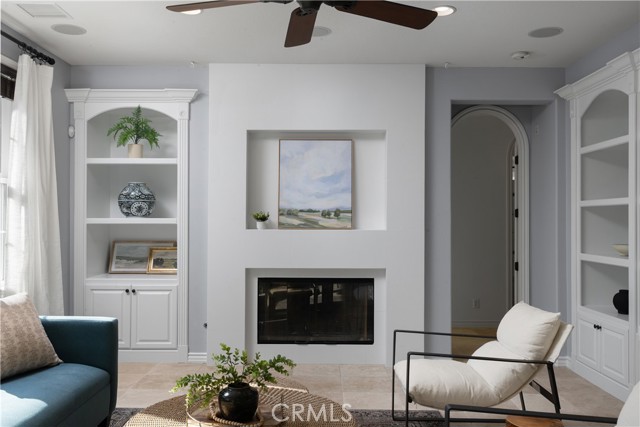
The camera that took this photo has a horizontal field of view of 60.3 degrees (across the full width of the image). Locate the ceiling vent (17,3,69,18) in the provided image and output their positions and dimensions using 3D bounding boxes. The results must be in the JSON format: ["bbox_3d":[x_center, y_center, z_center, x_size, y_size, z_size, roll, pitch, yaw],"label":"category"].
[{"bbox_3d":[-1.955,-1.427,3.887,0.280,0.030,0.280,0,0,-1],"label":"ceiling vent"}]

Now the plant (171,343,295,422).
[{"bbox_3d":[-0.432,0.832,2.720,0.600,0.390,0.480,0,0,-1],"label":"plant"}]

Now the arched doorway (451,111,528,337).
[{"bbox_3d":[1.728,0.172,5.770,0.890,2.560,0.200,0,0,-1],"label":"arched doorway"}]

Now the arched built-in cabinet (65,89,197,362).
[{"bbox_3d":[-1.793,0.131,5.540,1.260,2.620,0.620,0,0,-1],"label":"arched built-in cabinet"}]

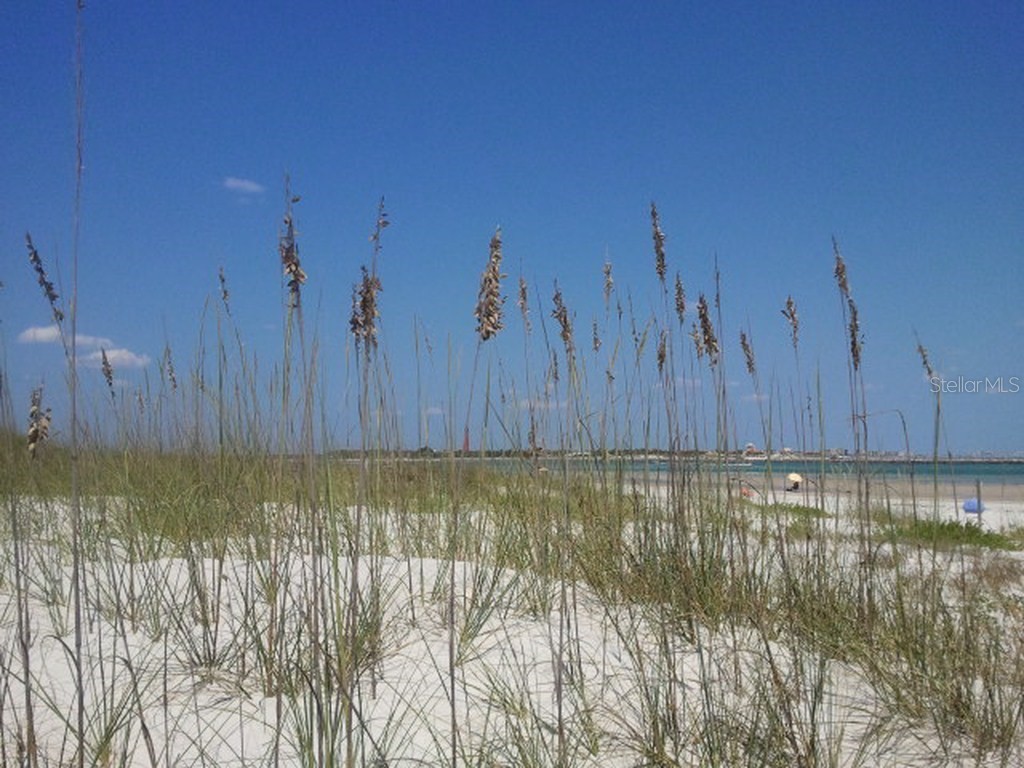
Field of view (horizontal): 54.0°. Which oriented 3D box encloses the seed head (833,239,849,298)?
[{"bbox_3d":[1.341,-0.475,4.100,0.049,0.257,0.046,-14,-4,0],"label":"seed head"}]

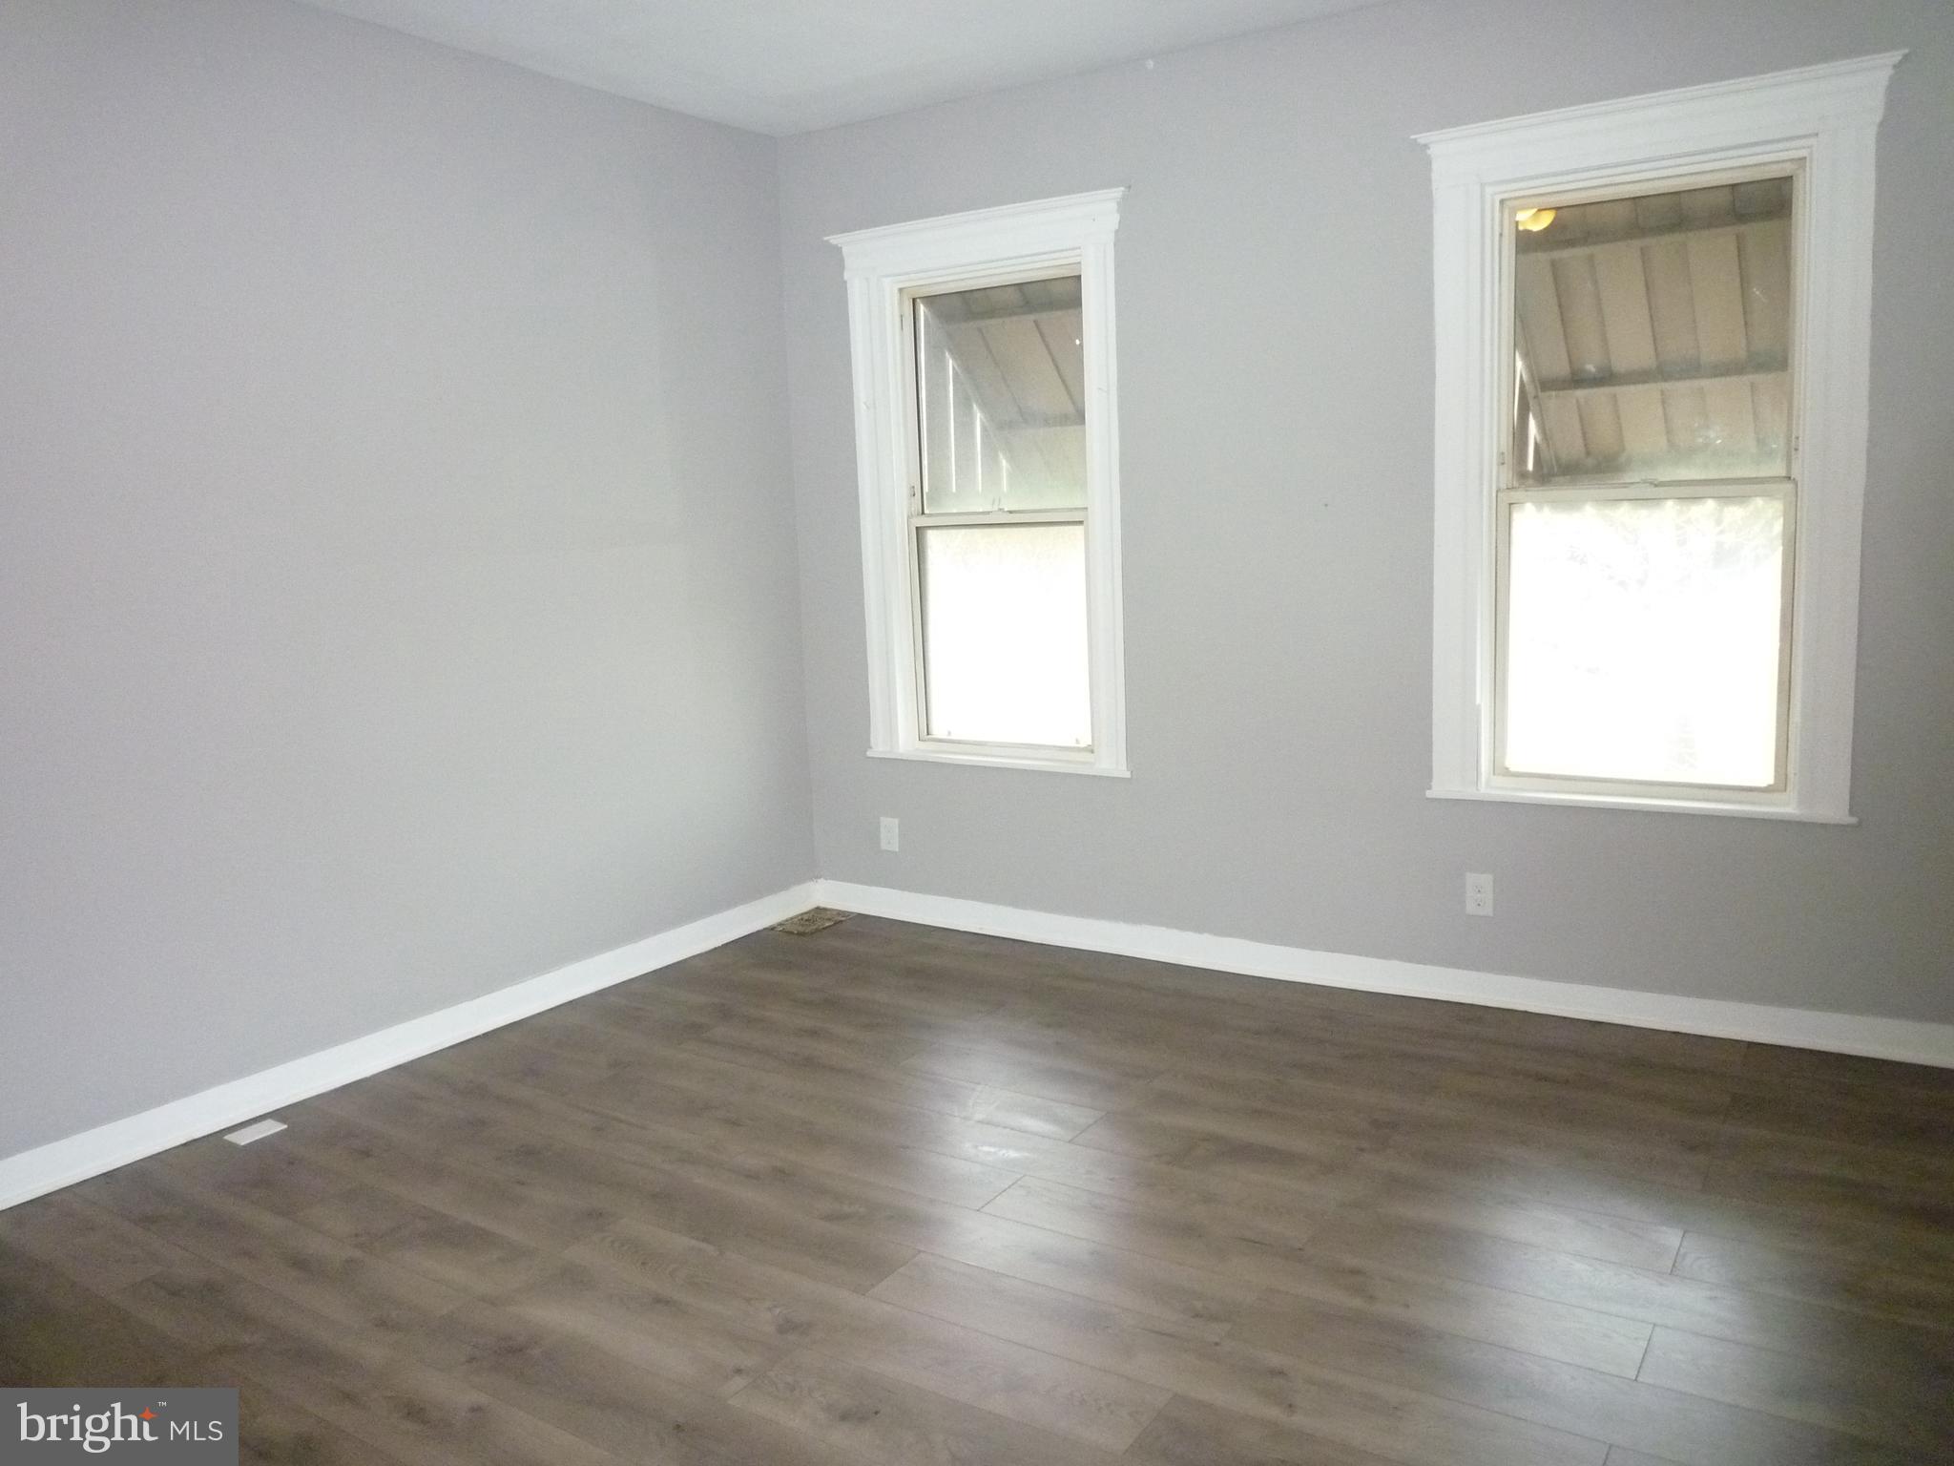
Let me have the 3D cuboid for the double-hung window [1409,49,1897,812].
[{"bbox_3d":[1.631,-0.658,3.505,1.061,1.722,0.100,3,9,33],"label":"double-hung window"}]

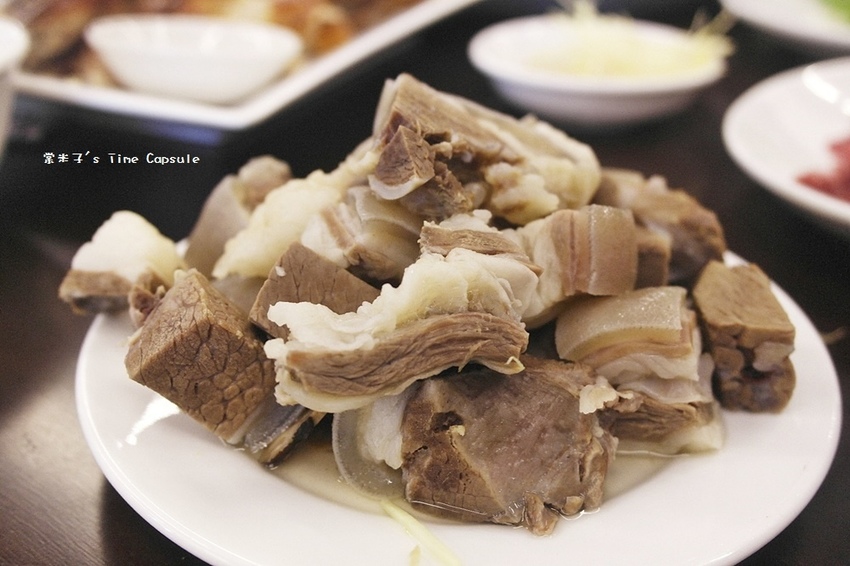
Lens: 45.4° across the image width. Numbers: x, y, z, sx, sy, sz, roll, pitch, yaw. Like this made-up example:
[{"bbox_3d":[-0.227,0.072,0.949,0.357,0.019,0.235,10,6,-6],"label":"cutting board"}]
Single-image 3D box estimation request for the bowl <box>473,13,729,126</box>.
[{"bbox_3d":[0.072,-0.091,0.439,0.111,0.025,0.111,1,30,0],"label":"bowl"}]

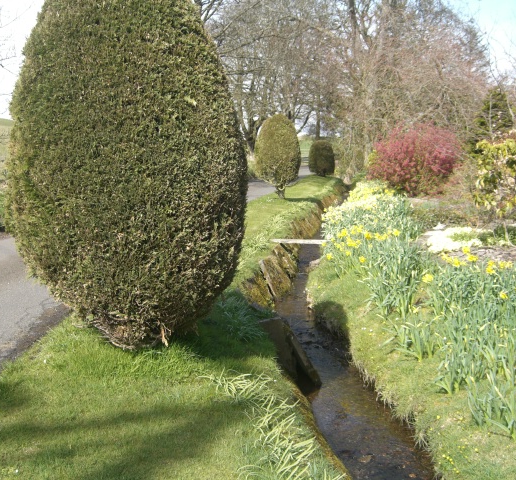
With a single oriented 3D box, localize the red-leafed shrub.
[{"bbox_3d":[4.589,-2.360,20.600,2.697,2.148,2.509,0,8,0],"label":"red-leafed shrub"}]

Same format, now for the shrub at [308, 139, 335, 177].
[{"bbox_3d":[2.802,-3.640,31.000,1.147,1.660,1.147,0,8,0],"label":"shrub"}]

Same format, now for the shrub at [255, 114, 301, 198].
[{"bbox_3d":[0.544,-2.329,19.600,1.283,2.320,1.283,0,8,0],"label":"shrub"}]

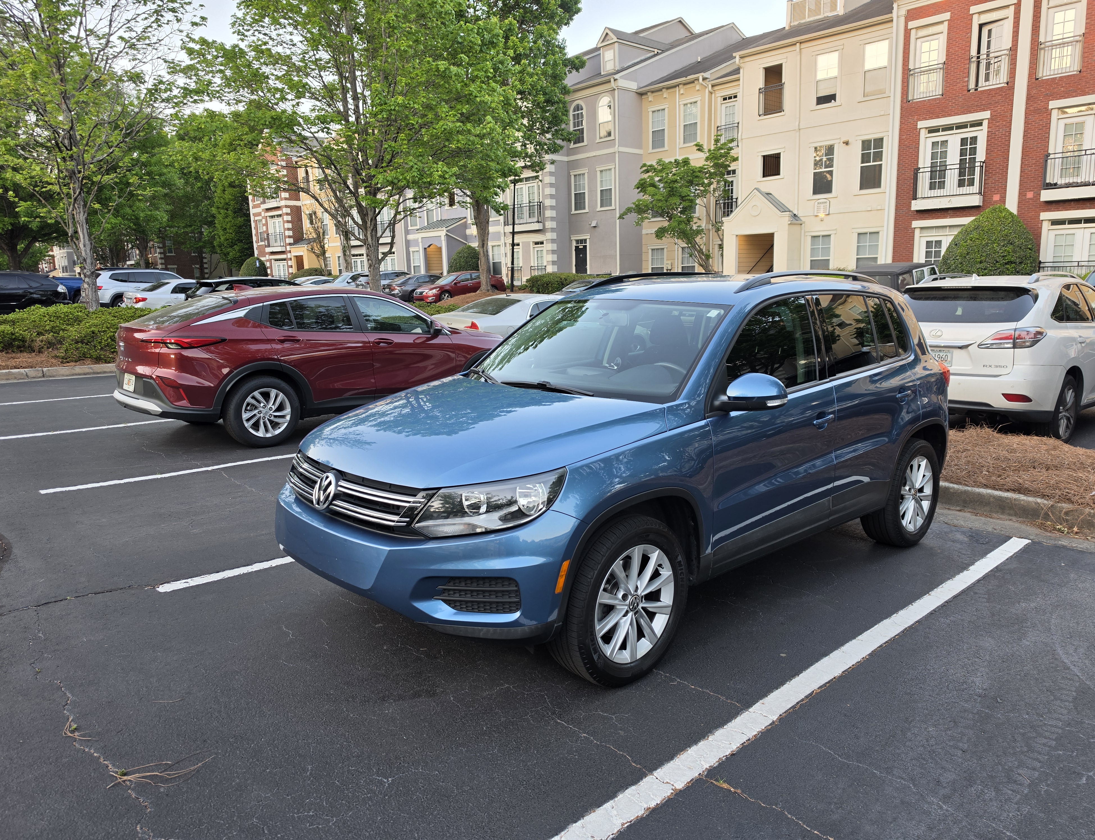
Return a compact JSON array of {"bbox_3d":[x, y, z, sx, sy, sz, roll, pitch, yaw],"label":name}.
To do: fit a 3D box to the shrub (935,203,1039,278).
[{"bbox_3d":[13.670,-5.120,23.050,2.650,3.100,2.650,-12,15,-43],"label":"shrub"}]

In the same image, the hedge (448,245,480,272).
[{"bbox_3d":[-4.570,-8.460,42.200,2.150,2.900,2.150,-12,15,-43],"label":"hedge"}]

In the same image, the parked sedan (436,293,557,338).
[{"bbox_3d":[-0.060,-1.900,15.750,4.860,1.460,1.840,-10,13,-40],"label":"parked sedan"}]

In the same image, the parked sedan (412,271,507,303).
[{"bbox_3d":[-4.190,-6.380,35.810,4.860,1.470,1.850,-14,15,-42],"label":"parked sedan"}]

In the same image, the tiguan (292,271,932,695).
[{"bbox_3d":[0.788,-0.019,4.415,4.430,1.700,1.920,-8,12,-41],"label":"tiguan"}]

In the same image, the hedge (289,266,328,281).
[{"bbox_3d":[-15.770,-9.090,48.950,2.300,1.900,2.700,-12,15,-43],"label":"hedge"}]

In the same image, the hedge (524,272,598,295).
[{"bbox_3d":[0.870,-6.680,36.200,1.700,1.150,4.200,-12,15,-43],"label":"hedge"}]

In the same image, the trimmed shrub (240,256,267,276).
[{"bbox_3d":[-22.500,-10.940,56.850,2.200,3.000,2.200,-12,15,-43],"label":"trimmed shrub"}]

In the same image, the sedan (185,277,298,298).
[{"bbox_3d":[-8.470,-3.620,23.200,4.500,1.560,1.860,-11,14,-40],"label":"sedan"}]

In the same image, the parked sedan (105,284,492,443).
[{"bbox_3d":[-2.421,-0.763,8.824,4.630,1.560,1.900,-9,13,-43],"label":"parked sedan"}]

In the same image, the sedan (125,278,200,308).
[{"bbox_3d":[-12.300,-4.250,26.800,4.550,1.470,1.820,-11,14,-40],"label":"sedan"}]

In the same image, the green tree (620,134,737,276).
[{"bbox_3d":[5.610,-8.510,31.900,4.500,6.500,4.900,-2,11,0],"label":"green tree"}]

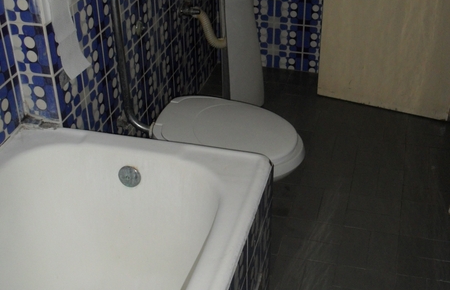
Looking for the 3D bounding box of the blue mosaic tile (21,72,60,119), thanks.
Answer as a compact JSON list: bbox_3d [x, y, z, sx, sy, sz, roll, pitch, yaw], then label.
[{"bbox_3d":[-0.519,-0.137,1.703,0.110,0.143,0.010,9,35,13],"label":"blue mosaic tile"}]

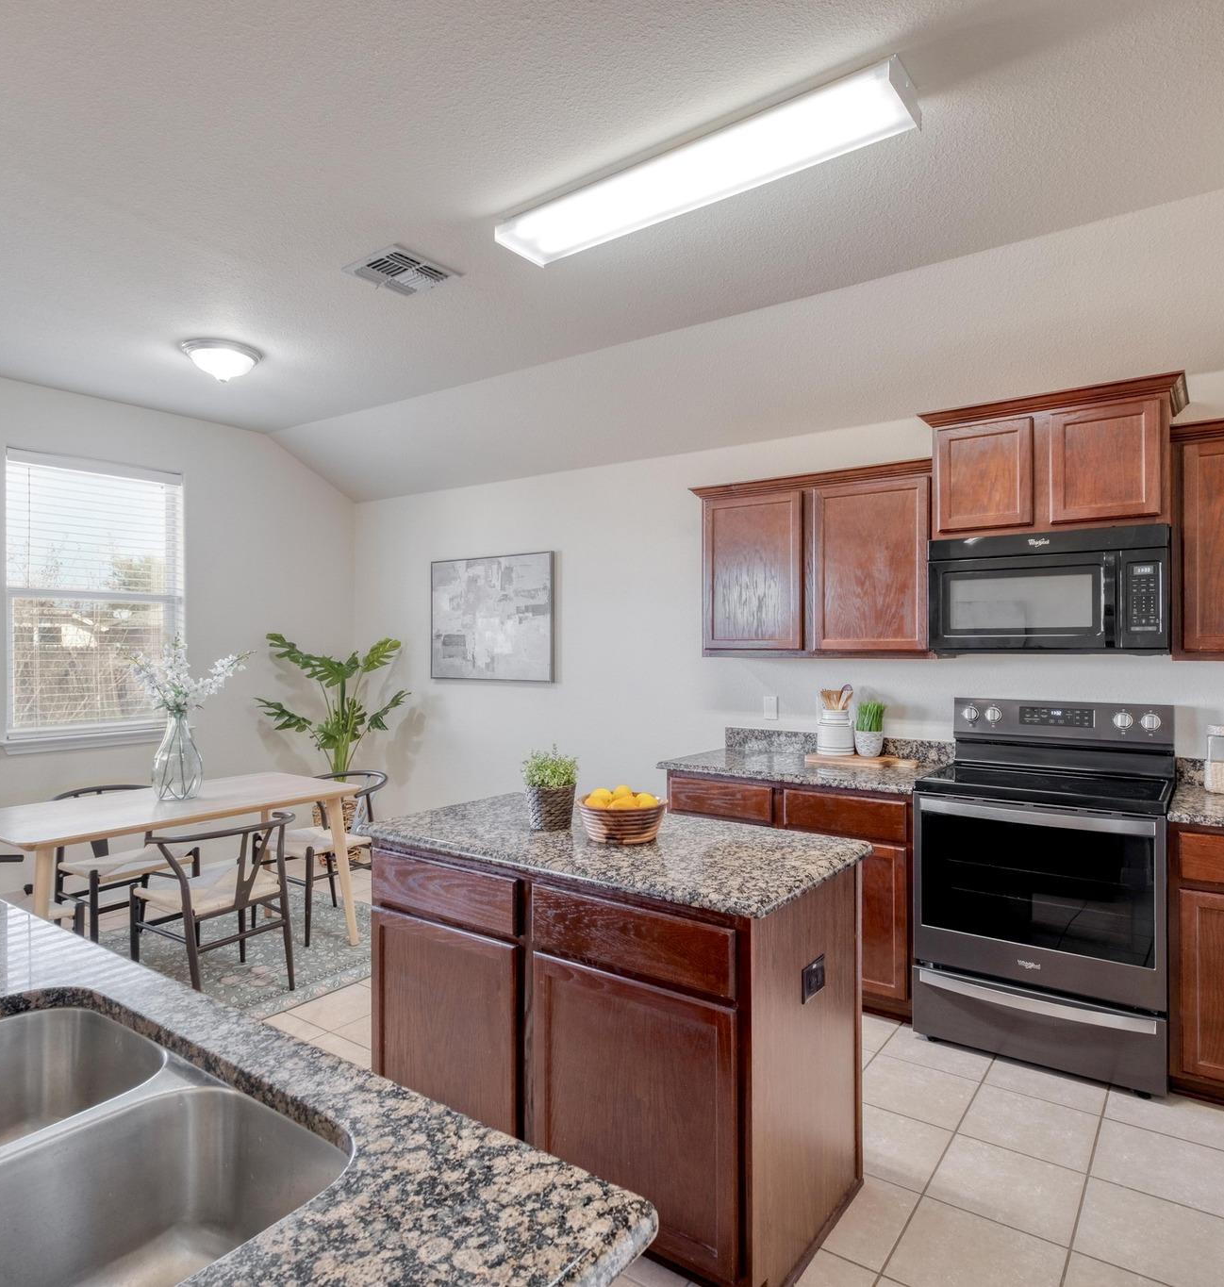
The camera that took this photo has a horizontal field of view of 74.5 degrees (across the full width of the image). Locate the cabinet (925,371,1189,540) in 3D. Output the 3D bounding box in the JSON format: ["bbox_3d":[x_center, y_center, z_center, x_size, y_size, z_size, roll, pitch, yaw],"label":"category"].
[{"bbox_3d":[1.648,-0.640,3.035,0.835,0.485,0.430,0,0,36],"label":"cabinet"}]

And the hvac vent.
[{"bbox_3d":[-0.736,-1.311,2.836,0.300,0.025,0.290,0,0,35],"label":"hvac vent"}]

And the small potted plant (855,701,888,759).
[{"bbox_3d":[1.146,0.381,3.570,0.132,0.250,0.132,0,0,35],"label":"small potted plant"}]

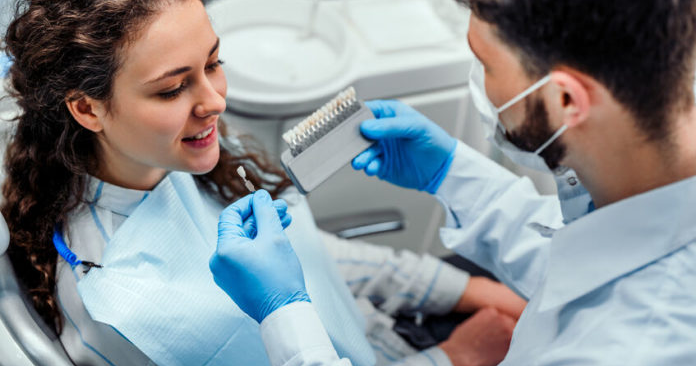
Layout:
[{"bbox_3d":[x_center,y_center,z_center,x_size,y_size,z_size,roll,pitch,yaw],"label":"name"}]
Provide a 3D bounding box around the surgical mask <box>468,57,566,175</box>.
[{"bbox_3d":[0.193,-0.080,1.749,0.110,0.130,0.145,-33,20,24],"label":"surgical mask"}]

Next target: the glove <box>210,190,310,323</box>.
[{"bbox_3d":[-0.095,0.080,1.780,0.090,0.140,0.090,-10,-5,-21],"label":"glove"}]

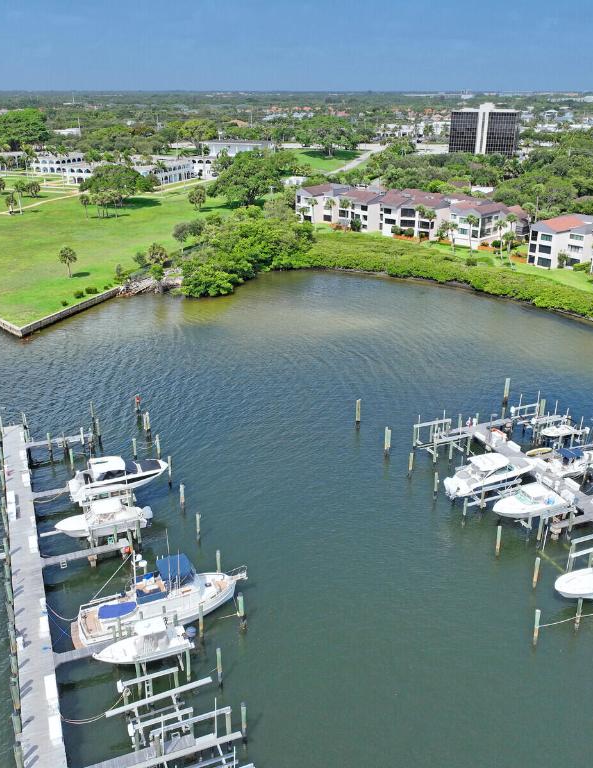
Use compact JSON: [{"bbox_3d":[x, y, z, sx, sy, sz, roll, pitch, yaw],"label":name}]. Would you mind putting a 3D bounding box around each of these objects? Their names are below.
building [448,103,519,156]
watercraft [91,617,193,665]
[{"bbox_3d":[101.188,-136.393,383.164,34.000,27.500,20.000,8,24,18],"label":"building"},{"bbox_3d":[-10.700,18.636,50.351,7.200,3.100,2.450,-9,24,-20],"label":"watercraft"}]

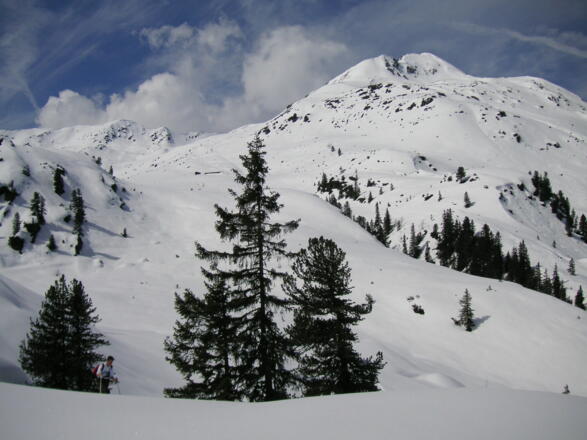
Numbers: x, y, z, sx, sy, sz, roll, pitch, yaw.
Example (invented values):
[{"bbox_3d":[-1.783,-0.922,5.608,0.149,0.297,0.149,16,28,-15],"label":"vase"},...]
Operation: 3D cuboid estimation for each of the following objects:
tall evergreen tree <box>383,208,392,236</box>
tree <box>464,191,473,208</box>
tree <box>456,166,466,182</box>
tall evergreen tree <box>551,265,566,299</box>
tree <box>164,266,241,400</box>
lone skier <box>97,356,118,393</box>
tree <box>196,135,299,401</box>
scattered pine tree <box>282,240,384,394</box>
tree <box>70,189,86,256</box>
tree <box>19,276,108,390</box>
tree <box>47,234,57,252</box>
[{"bbox_3d":[22.477,0.598,150.000,2.391,6.695,2.391,-1,-3,0],"label":"tall evergreen tree"},{"bbox_3d":[53.005,-6.209,190.000,2.423,5.452,2.423,-1,-3,0],"label":"tree"},{"bbox_3d":[57.580,-15.595,215.000,3.427,5.484,3.427,-1,-3,0],"label":"tree"},{"bbox_3d":[54.918,12.952,130.000,3.316,7.461,2.984,-1,-3,0],"label":"tall evergreen tree"},{"bbox_3d":[-3.554,4.628,24.500,2.968,5.624,2.968,-1,-3,0],"label":"tree"},{"bbox_3d":[-5.574,4.960,18.800,0.750,1.750,0.680,-4,-4,40],"label":"lone skier"},{"bbox_3d":[-1.833,2.132,25.000,4.065,11.079,3.862,-1,-3,0],"label":"tree"},{"bbox_3d":[1.601,4.003,24.500,3.906,6.718,3.710,-1,-3,0],"label":"scattered pine tree"},{"bbox_3d":[-27.419,0.319,80.000,2.040,8.672,2.040,-1,-3,0],"label":"tree"},{"bbox_3d":[-7.883,4.130,21.500,3.085,4.387,2.776,-1,-3,0],"label":"tree"},{"bbox_3d":[-30.862,2.997,80.000,1.275,2.296,1.275,-1,-3,0],"label":"tree"}]

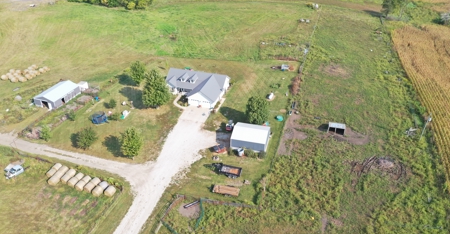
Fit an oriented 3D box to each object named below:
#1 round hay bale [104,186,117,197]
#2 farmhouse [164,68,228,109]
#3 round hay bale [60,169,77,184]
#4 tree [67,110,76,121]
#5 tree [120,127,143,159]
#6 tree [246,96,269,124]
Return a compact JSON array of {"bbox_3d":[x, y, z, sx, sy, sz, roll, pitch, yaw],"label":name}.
[{"bbox_3d":[-22.883,14.931,69.971,1.783,1.783,1.380,8,32,12],"label":"round hay bale"},{"bbox_3d":[-9.444,-9.873,107.979,18.800,5.500,16.900,9,32,14],"label":"farmhouse"},{"bbox_3d":[-32.812,12.595,73.627,1.783,1.783,2.760,8,32,12],"label":"round hay bale"},{"bbox_3d":[-40.699,-0.333,93.313,2.400,3.600,2.400,9,32,14],"label":"tree"},{"bbox_3d":[-20.777,6.188,78.302,4.900,8.300,4.900,9,32,14],"label":"tree"},{"bbox_3d":[8.313,-1.053,90.070,6.100,9.200,6.100,9,32,14],"label":"tree"}]

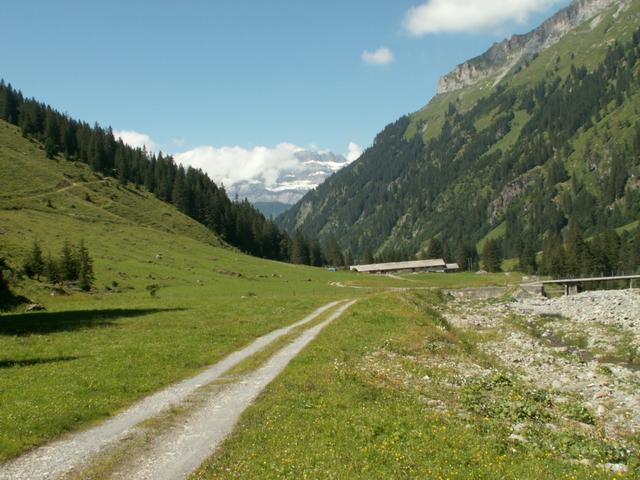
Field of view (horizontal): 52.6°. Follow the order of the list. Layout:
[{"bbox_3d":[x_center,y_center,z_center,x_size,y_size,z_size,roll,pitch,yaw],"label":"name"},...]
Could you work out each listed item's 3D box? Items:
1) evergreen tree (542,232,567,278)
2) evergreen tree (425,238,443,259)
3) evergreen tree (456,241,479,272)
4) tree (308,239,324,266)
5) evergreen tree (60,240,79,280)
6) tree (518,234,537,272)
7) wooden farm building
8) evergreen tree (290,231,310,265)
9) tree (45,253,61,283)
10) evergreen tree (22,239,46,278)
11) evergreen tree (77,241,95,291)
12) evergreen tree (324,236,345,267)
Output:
[{"bbox_3d":[63.147,4.462,175.000,6.680,12.981,6.680,-3,-3,0],"label":"evergreen tree"},{"bbox_3d":[46.480,6.143,265.000,7.003,13.514,7.003,-3,-3,0],"label":"evergreen tree"},{"bbox_3d":[51.286,5.563,225.000,7.267,11.474,7.267,-3,-3,0],"label":"evergreen tree"},{"bbox_3d":[-1.542,6.166,285.000,6.694,11.892,6.694,-3,-3,0],"label":"tree"},{"bbox_3d":[-40.260,3.295,104.000,2.748,6.429,2.748,-3,-3,0],"label":"evergreen tree"},{"bbox_3d":[64.132,4.327,200.000,5.285,12.054,5.285,-3,-3,0],"label":"tree"},{"bbox_3d":[32.123,10.264,246.000,39.500,5.700,12.500,-2,-3,-11],"label":"wooden farm building"},{"bbox_3d":[-8.588,3.523,285.000,8.368,15.415,8.368,-3,-3,0],"label":"evergreen tree"},{"bbox_3d":[-41.752,4.292,101.000,2.372,4.995,2.372,-3,-3,0],"label":"tree"},{"bbox_3d":[-46.488,3.245,105.000,3.391,6.328,3.391,-3,-3,0],"label":"evergreen tree"},{"bbox_3d":[-35.077,3.822,97.000,2.706,7.795,2.706,-3,-3,0],"label":"evergreen tree"},{"bbox_3d":[6.274,5.409,280.000,8.221,13.846,8.221,-3,-3,0],"label":"evergreen tree"}]

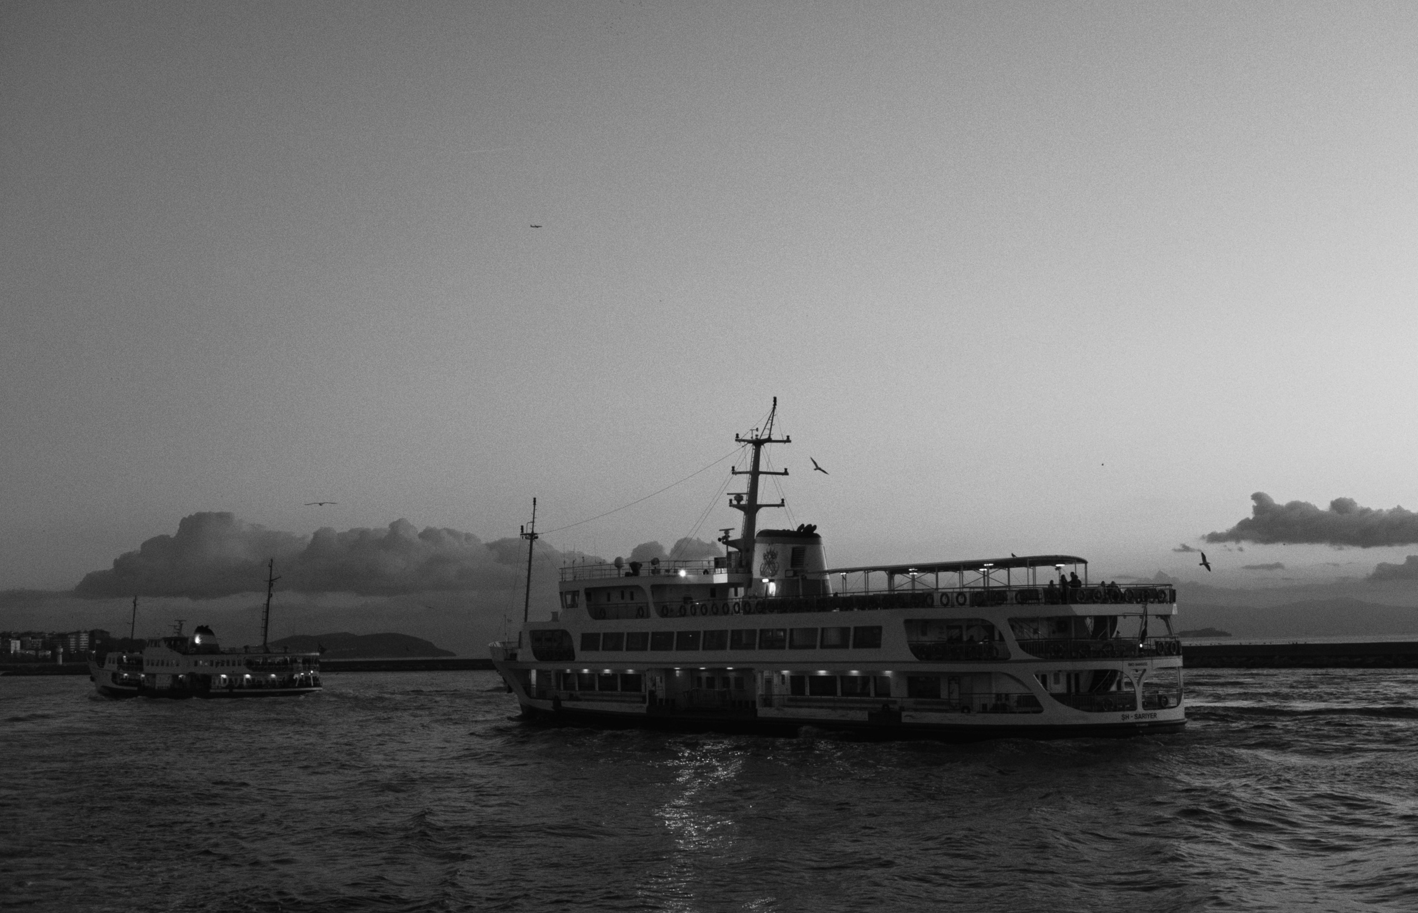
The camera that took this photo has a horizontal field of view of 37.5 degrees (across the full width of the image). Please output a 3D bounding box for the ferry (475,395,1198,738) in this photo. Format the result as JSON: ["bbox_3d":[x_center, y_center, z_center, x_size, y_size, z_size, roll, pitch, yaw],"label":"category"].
[{"bbox_3d":[2.132,7.186,139.478,12.400,21.662,73.736,2,-6,-33],"label":"ferry"}]

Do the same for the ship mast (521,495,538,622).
[{"bbox_3d":[-14.097,8.205,164.445,1.000,9.900,1.000,2,-6,-33],"label":"ship mast"}]

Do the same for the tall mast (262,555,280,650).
[{"bbox_3d":[-58.853,19.915,280.000,1.700,13.000,1.700,4,-7,-43],"label":"tall mast"}]

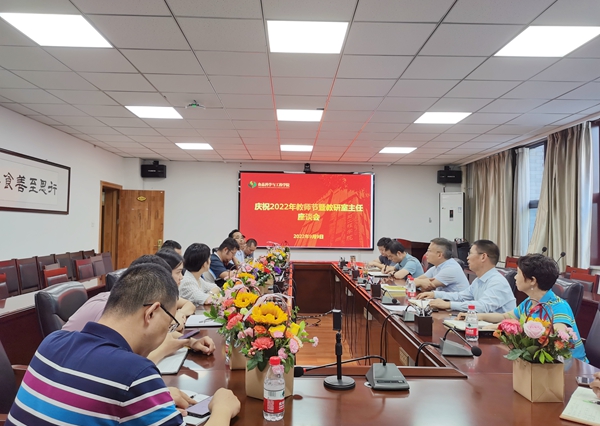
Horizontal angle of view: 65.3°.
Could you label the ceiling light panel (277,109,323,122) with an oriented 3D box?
[{"bbox_3d":[0.003,-1.226,5.872,0.600,0.040,0.600,1,-2,-1],"label":"ceiling light panel"}]

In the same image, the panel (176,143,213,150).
[{"bbox_3d":[-1.850,-1.176,8.223,0.590,0.040,0.590,1,-2,-1],"label":"panel"}]

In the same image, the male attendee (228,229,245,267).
[{"bbox_3d":[-0.681,0.841,5.462,0.620,1.271,0.500,0,-2,17],"label":"male attendee"}]

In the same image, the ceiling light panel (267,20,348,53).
[{"bbox_3d":[0.049,-1.310,3.464,0.590,0.040,0.590,1,-2,-1],"label":"ceiling light panel"}]

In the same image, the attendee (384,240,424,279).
[{"bbox_3d":[1.089,0.891,5.147,0.620,1.197,0.500,1,-2,-1],"label":"attendee"}]

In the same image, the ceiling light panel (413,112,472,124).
[{"bbox_3d":[1.802,-1.201,5.910,0.600,0.040,0.600,1,-2,-1],"label":"ceiling light panel"}]

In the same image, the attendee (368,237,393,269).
[{"bbox_3d":[1.230,0.951,6.500,0.640,1.207,0.520,1,-2,-1],"label":"attendee"}]

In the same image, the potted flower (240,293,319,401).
[{"bbox_3d":[-0.071,0.436,1.550,0.254,0.325,0.225,1,-2,-1],"label":"potted flower"}]

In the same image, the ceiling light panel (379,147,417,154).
[{"bbox_3d":[1.750,-1.120,8.308,0.600,0.040,0.600,1,-2,-1],"label":"ceiling light panel"}]

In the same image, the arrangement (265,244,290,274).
[{"bbox_3d":[-0.278,0.563,5.780,0.321,0.348,0.300,1,-2,-1],"label":"arrangement"}]

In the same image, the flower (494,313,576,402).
[{"bbox_3d":[0.786,0.467,1.562,0.250,0.287,0.210,1,-2,-1],"label":"flower"}]

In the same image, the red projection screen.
[{"bbox_3d":[0.146,-0.041,9.902,2.864,1.628,0.080,1,-2,-1],"label":"red projection screen"}]

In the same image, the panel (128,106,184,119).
[{"bbox_3d":[-1.797,-1.250,5.834,0.600,0.040,0.600,1,-2,-1],"label":"panel"}]

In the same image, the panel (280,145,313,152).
[{"bbox_3d":[-0.051,-1.150,8.260,0.590,0.040,0.590,1,-2,-1],"label":"panel"}]

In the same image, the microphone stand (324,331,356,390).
[{"bbox_3d":[0.149,0.530,1.709,0.116,0.195,0.116,1,-2,-1],"label":"microphone stand"}]

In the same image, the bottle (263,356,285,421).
[{"bbox_3d":[-0.076,0.524,1.410,0.063,0.181,0.063,1,-2,-1],"label":"bottle"}]

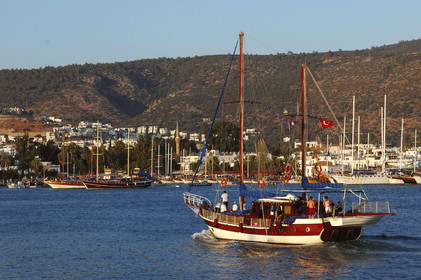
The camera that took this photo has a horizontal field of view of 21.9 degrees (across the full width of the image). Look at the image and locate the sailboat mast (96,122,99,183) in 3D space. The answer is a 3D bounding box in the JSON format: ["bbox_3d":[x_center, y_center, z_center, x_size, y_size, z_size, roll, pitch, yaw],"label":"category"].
[{"bbox_3d":[-35.875,3.429,345.000,0.420,19.100,0.420,0,-2,0],"label":"sailboat mast"}]

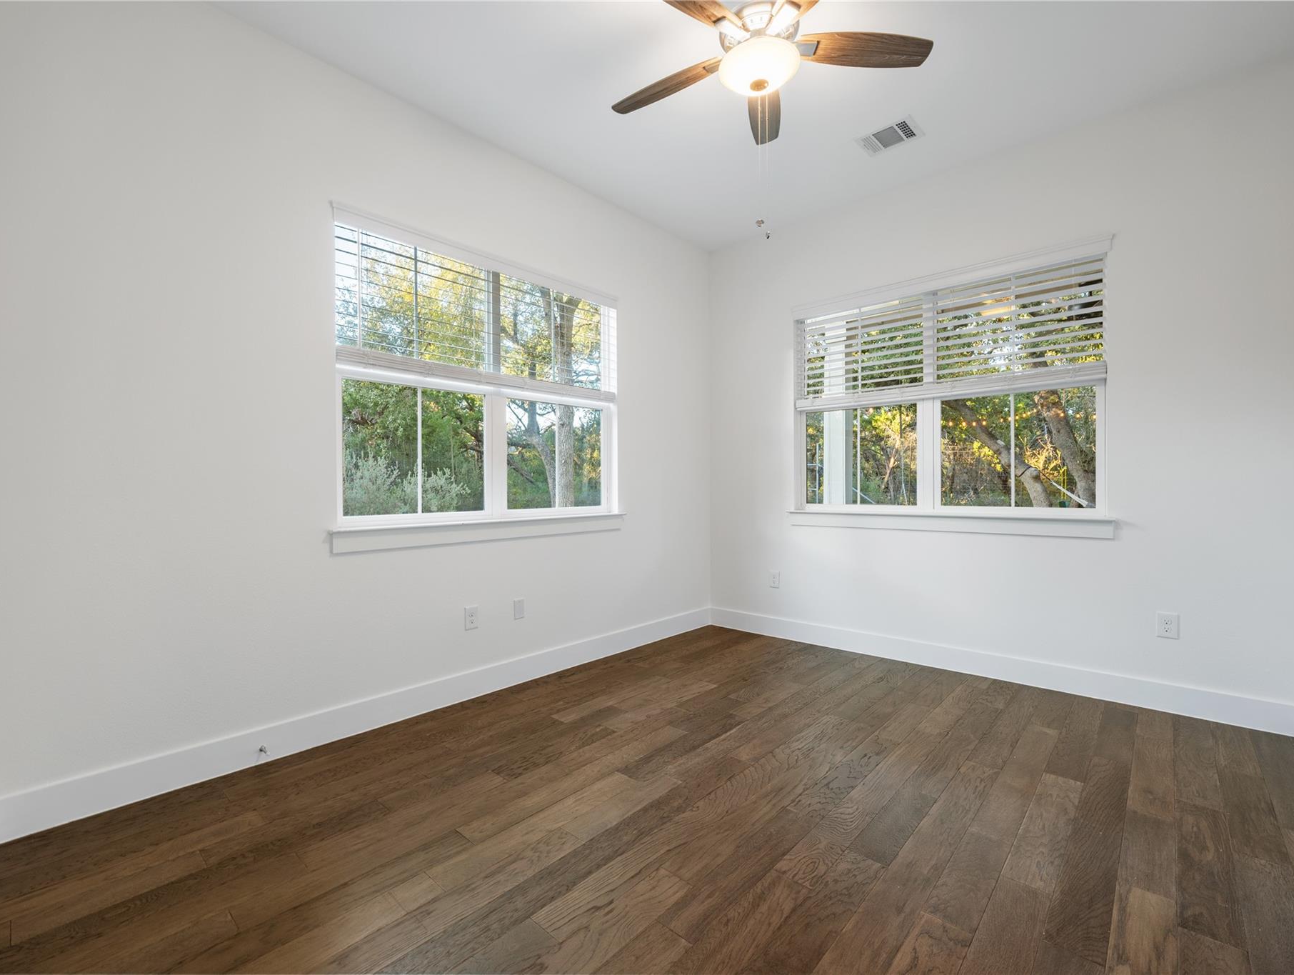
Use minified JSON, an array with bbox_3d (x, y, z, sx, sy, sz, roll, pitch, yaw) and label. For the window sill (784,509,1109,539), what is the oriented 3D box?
[{"bbox_3d":[1.767,0.220,3.615,1.875,0.113,0.105,0,0,43],"label":"window sill"}]

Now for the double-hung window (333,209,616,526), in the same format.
[{"bbox_3d":[-0.851,-0.554,3.302,0.110,1.468,1.804,0,0,43],"label":"double-hung window"}]

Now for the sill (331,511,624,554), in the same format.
[{"bbox_3d":[-0.812,0.240,3.292,0.105,0.113,1.869,0,0,43],"label":"sill"}]

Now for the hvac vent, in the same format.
[{"bbox_3d":[1.332,-1.912,3.125,0.288,0.028,0.237,0,0,43],"label":"hvac vent"}]

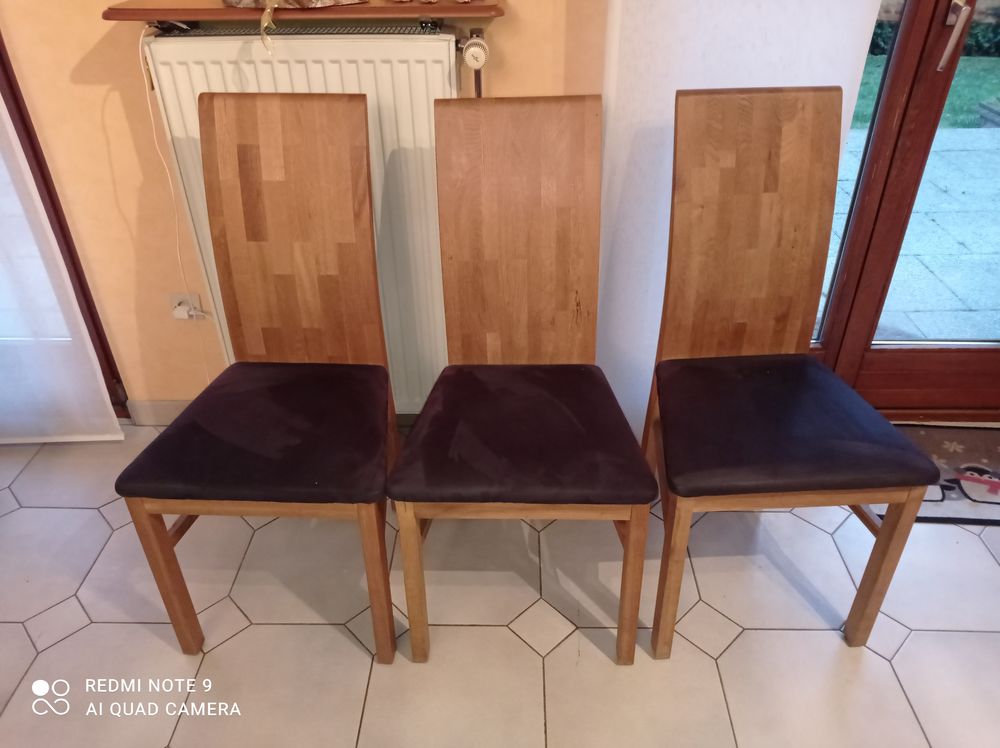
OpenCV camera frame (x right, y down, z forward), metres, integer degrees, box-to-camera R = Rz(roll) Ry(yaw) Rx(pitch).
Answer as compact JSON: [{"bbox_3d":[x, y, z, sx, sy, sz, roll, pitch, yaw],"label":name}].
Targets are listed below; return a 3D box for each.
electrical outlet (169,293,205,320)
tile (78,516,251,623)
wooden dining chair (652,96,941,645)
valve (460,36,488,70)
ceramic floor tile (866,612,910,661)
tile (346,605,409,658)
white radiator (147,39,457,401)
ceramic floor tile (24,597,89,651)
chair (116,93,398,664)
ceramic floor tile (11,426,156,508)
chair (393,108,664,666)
[{"bbox_3d":[-0.781,-0.168,2.014,0.083,0.080,0.028,0,35,2],"label":"electrical outlet"},{"bbox_3d":[-0.750,0.429,1.834,0.334,0.010,0.334,0,35,2],"label":"tile"},{"bbox_3d":[0.495,0.011,1.534,0.455,0.975,0.525,-3,35,-2],"label":"wooden dining chair"},{"bbox_3d":[-0.047,-0.611,1.542,0.052,0.055,0.080,0,35,2],"label":"valve"},{"bbox_3d":[0.765,0.526,1.648,0.101,0.010,0.101,-29,43,-34],"label":"ceramic floor tile"},{"bbox_3d":[-0.250,0.526,1.679,0.101,0.010,0.101,-29,43,-34],"label":"tile"},{"bbox_3d":[-0.371,-0.297,1.831,0.594,0.902,0.100,0,35,2],"label":"white radiator"},{"bbox_3d":[-0.929,0.526,1.700,0.101,0.010,0.101,-29,43,-34],"label":"ceramic floor tile"},{"bbox_3d":[-0.412,0.027,1.540,0.455,0.975,0.525,2,35,4],"label":"chair"},{"bbox_3d":[-1.067,0.239,2.118,0.334,0.010,0.334,0,35,2],"label":"ceramic floor tile"},{"bbox_3d":[0.045,0.028,1.524,0.455,0.975,0.525,0,35,2],"label":"chair"}]

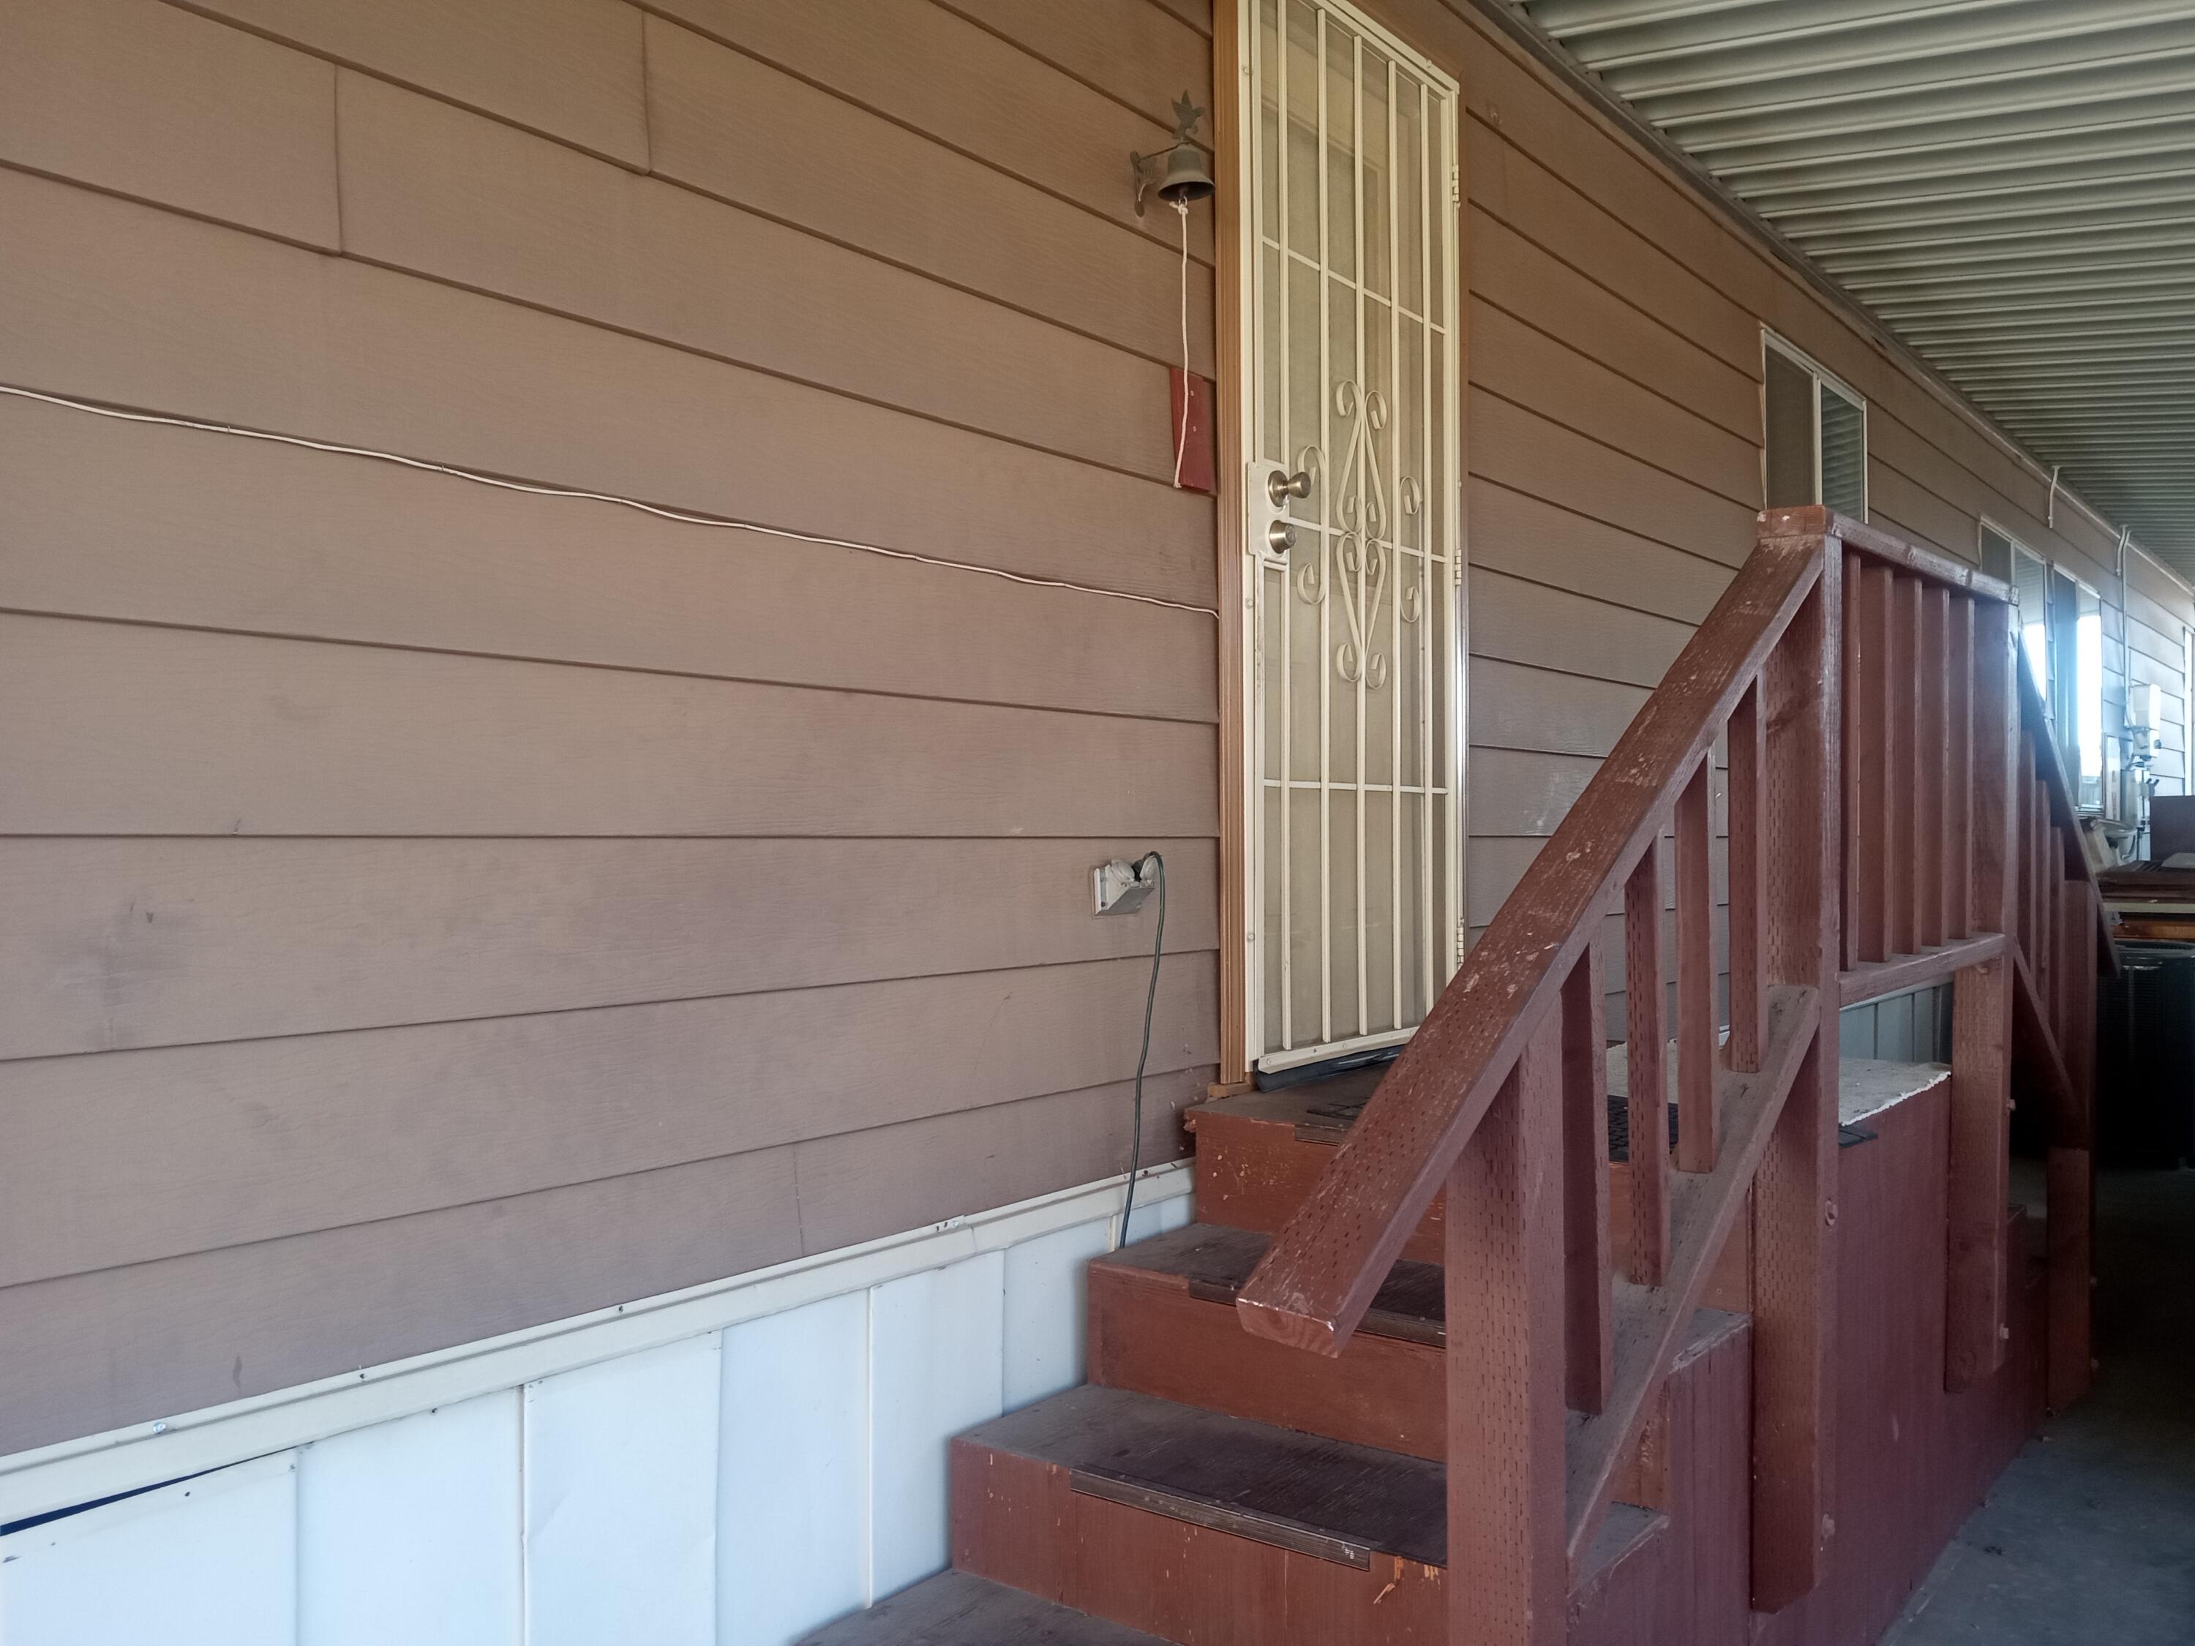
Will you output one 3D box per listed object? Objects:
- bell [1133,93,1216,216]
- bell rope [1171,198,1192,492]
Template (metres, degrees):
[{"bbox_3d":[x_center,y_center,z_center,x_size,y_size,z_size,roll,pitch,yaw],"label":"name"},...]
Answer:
[{"bbox_3d":[0.125,-1.112,2.942,0.142,0.186,0.093,-1,-1,38],"label":"bell"},{"bbox_3d":[0.141,-0.790,2.926,0.027,0.478,0.022,-1,-1,38],"label":"bell rope"}]

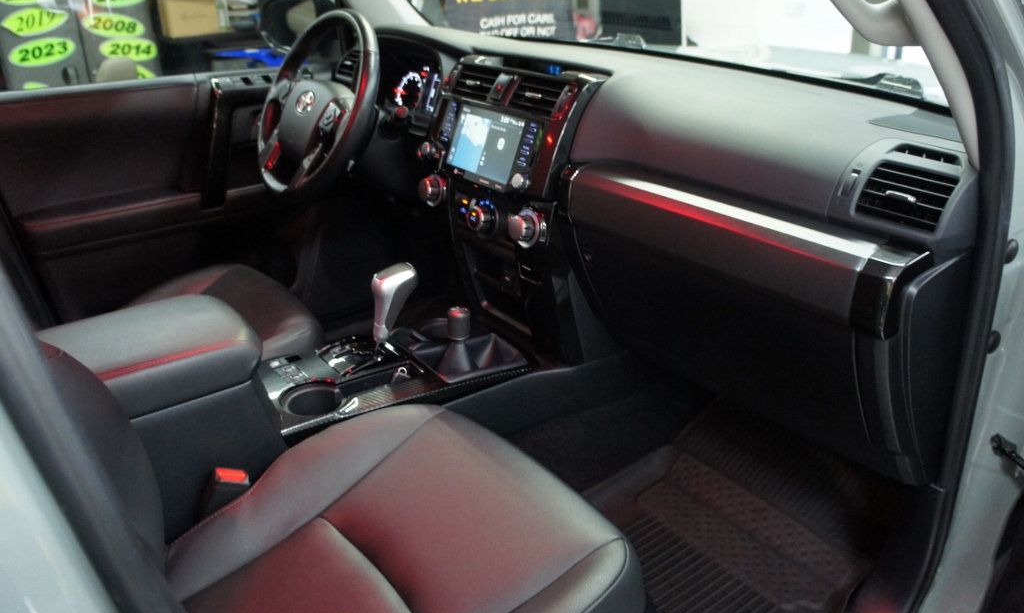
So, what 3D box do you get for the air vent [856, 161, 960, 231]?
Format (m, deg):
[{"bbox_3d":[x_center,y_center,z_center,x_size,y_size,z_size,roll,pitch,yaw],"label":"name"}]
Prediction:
[{"bbox_3d":[0.447,-0.122,0.863,0.030,0.066,0.092,24,3,-44],"label":"air vent"}]

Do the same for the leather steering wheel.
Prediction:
[{"bbox_3d":[-0.372,-0.393,1.499,0.090,0.380,0.380,19,7,-44],"label":"leather steering wheel"}]

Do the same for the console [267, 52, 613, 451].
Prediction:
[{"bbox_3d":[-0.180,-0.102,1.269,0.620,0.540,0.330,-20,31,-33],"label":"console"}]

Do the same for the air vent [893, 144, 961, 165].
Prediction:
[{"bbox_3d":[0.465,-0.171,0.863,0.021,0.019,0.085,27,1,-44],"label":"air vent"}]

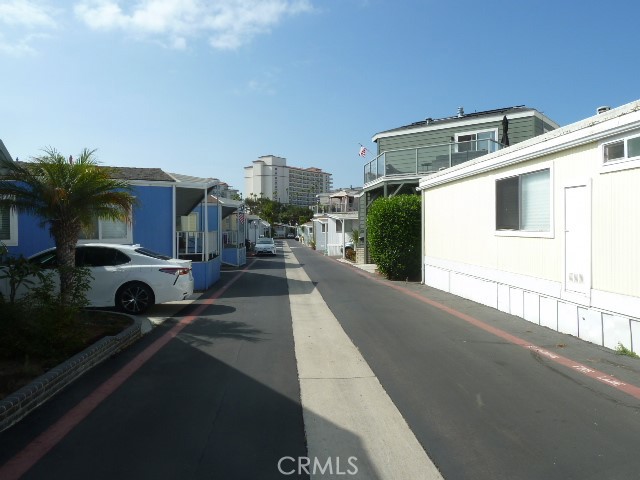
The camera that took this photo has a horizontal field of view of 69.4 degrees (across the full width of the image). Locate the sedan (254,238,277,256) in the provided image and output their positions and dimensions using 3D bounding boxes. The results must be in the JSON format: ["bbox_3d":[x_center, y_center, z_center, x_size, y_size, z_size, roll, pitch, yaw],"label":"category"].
[{"bbox_3d":[-4.630,0.590,40.000,1.770,1.490,4.500,0,1,-5],"label":"sedan"}]

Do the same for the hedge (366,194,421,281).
[{"bbox_3d":[2.940,-0.100,18.100,2.000,3.200,2.200,0,1,-4],"label":"hedge"}]

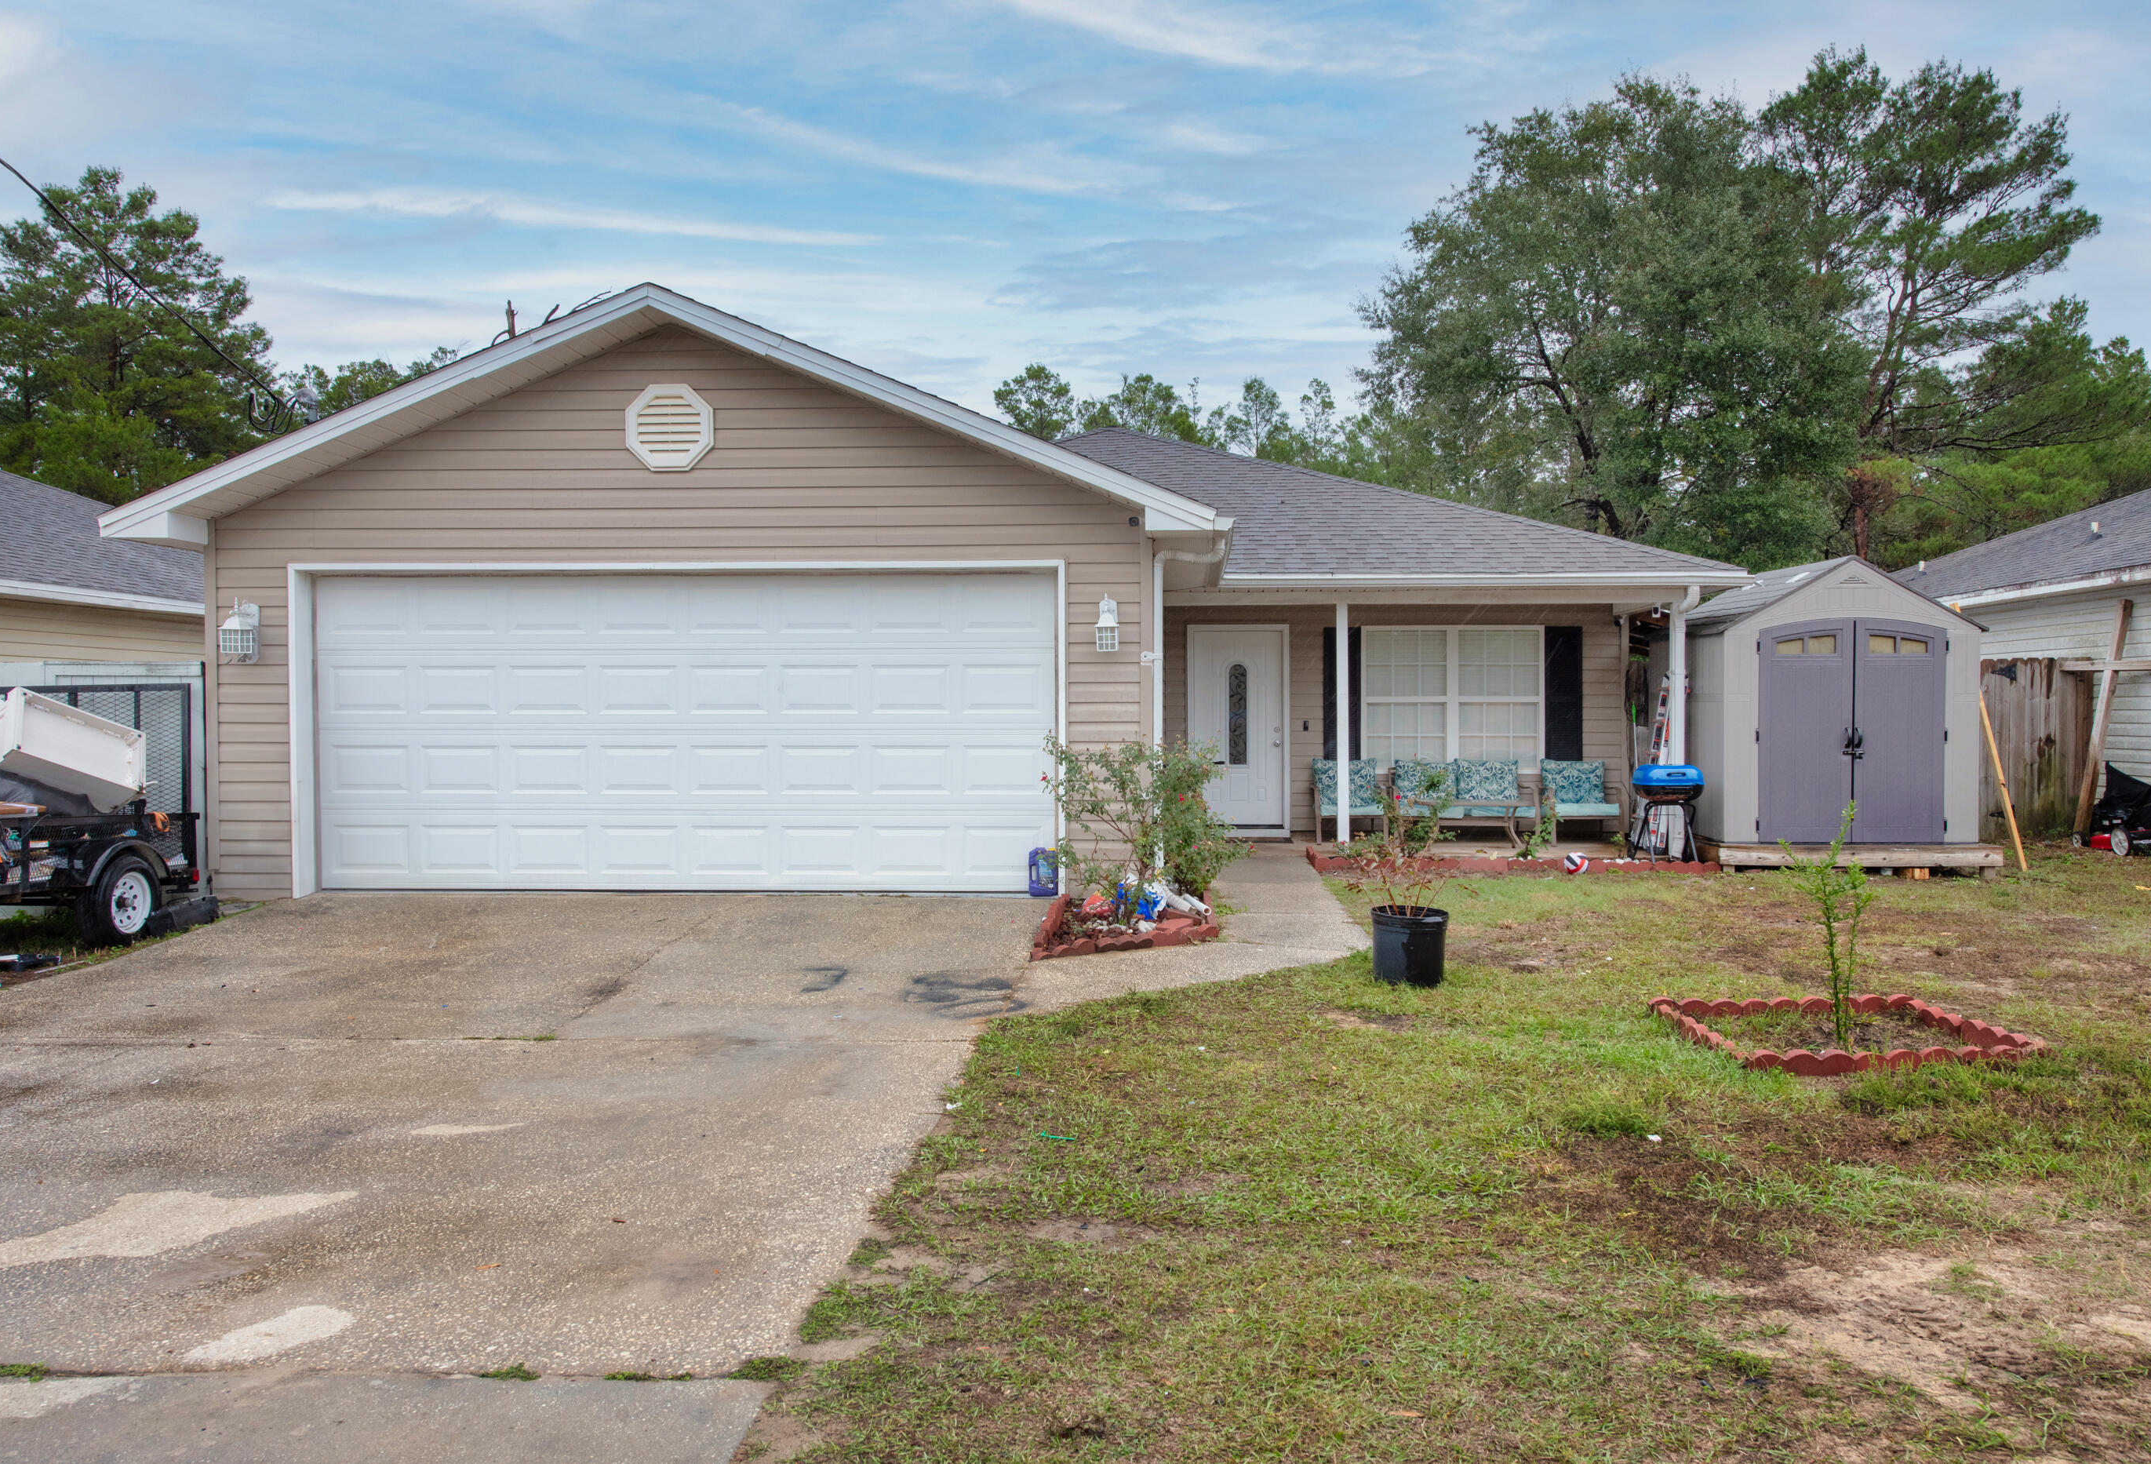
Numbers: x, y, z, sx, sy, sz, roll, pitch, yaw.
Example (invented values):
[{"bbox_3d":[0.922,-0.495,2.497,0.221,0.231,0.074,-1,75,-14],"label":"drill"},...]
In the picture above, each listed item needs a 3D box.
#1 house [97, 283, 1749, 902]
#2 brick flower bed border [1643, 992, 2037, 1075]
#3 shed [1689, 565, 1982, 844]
[{"bbox_3d":[0.170,-1.440,17.200,12.000,4.950,16.500,0,1,2],"label":"house"},{"bbox_3d":[3.338,1.310,6.350,1.300,0.130,1.080,0,1,-5],"label":"brick flower bed border"},{"bbox_3d":[6.750,-0.280,13.550,2.320,2.480,2.100,0,1,2],"label":"shed"}]

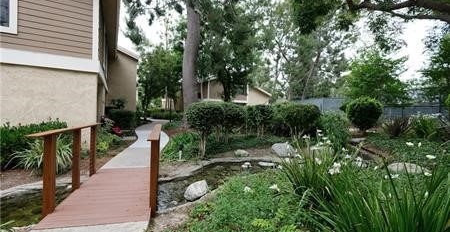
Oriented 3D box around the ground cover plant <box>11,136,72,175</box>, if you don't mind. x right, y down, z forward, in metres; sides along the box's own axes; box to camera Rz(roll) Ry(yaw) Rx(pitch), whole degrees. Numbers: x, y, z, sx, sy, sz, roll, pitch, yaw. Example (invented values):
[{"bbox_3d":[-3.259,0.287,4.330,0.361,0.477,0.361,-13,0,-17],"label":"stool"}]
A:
[{"bbox_3d":[-4.208,0.860,4.300,1.100,0.760,1.000,0,0,0],"label":"ground cover plant"}]

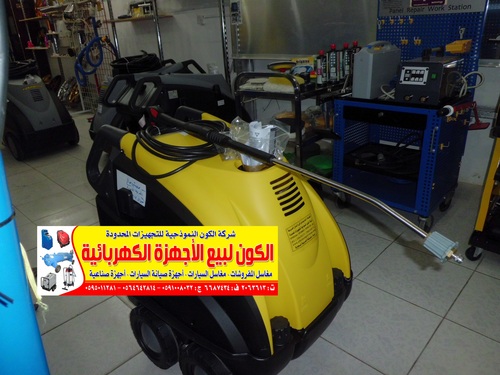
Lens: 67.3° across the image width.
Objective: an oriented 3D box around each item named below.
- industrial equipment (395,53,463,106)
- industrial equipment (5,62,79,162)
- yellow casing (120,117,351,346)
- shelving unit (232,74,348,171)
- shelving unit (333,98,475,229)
[{"bbox_3d":[1.181,-0.706,2.465,0.290,0.246,0.274,-24,31,-36],"label":"industrial equipment"},{"bbox_3d":[-2.944,-0.954,5.000,1.190,0.885,0.710,18,33,41],"label":"industrial equipment"},{"bbox_3d":[-0.053,0.084,1.385,0.748,0.589,0.477,16,31,40],"label":"yellow casing"},{"bbox_3d":[0.393,-0.548,3.330,0.659,0.970,0.664,18,33,41],"label":"shelving unit"},{"bbox_3d":[1.073,-0.253,2.759,0.503,0.812,0.750,-25,31,-37],"label":"shelving unit"}]

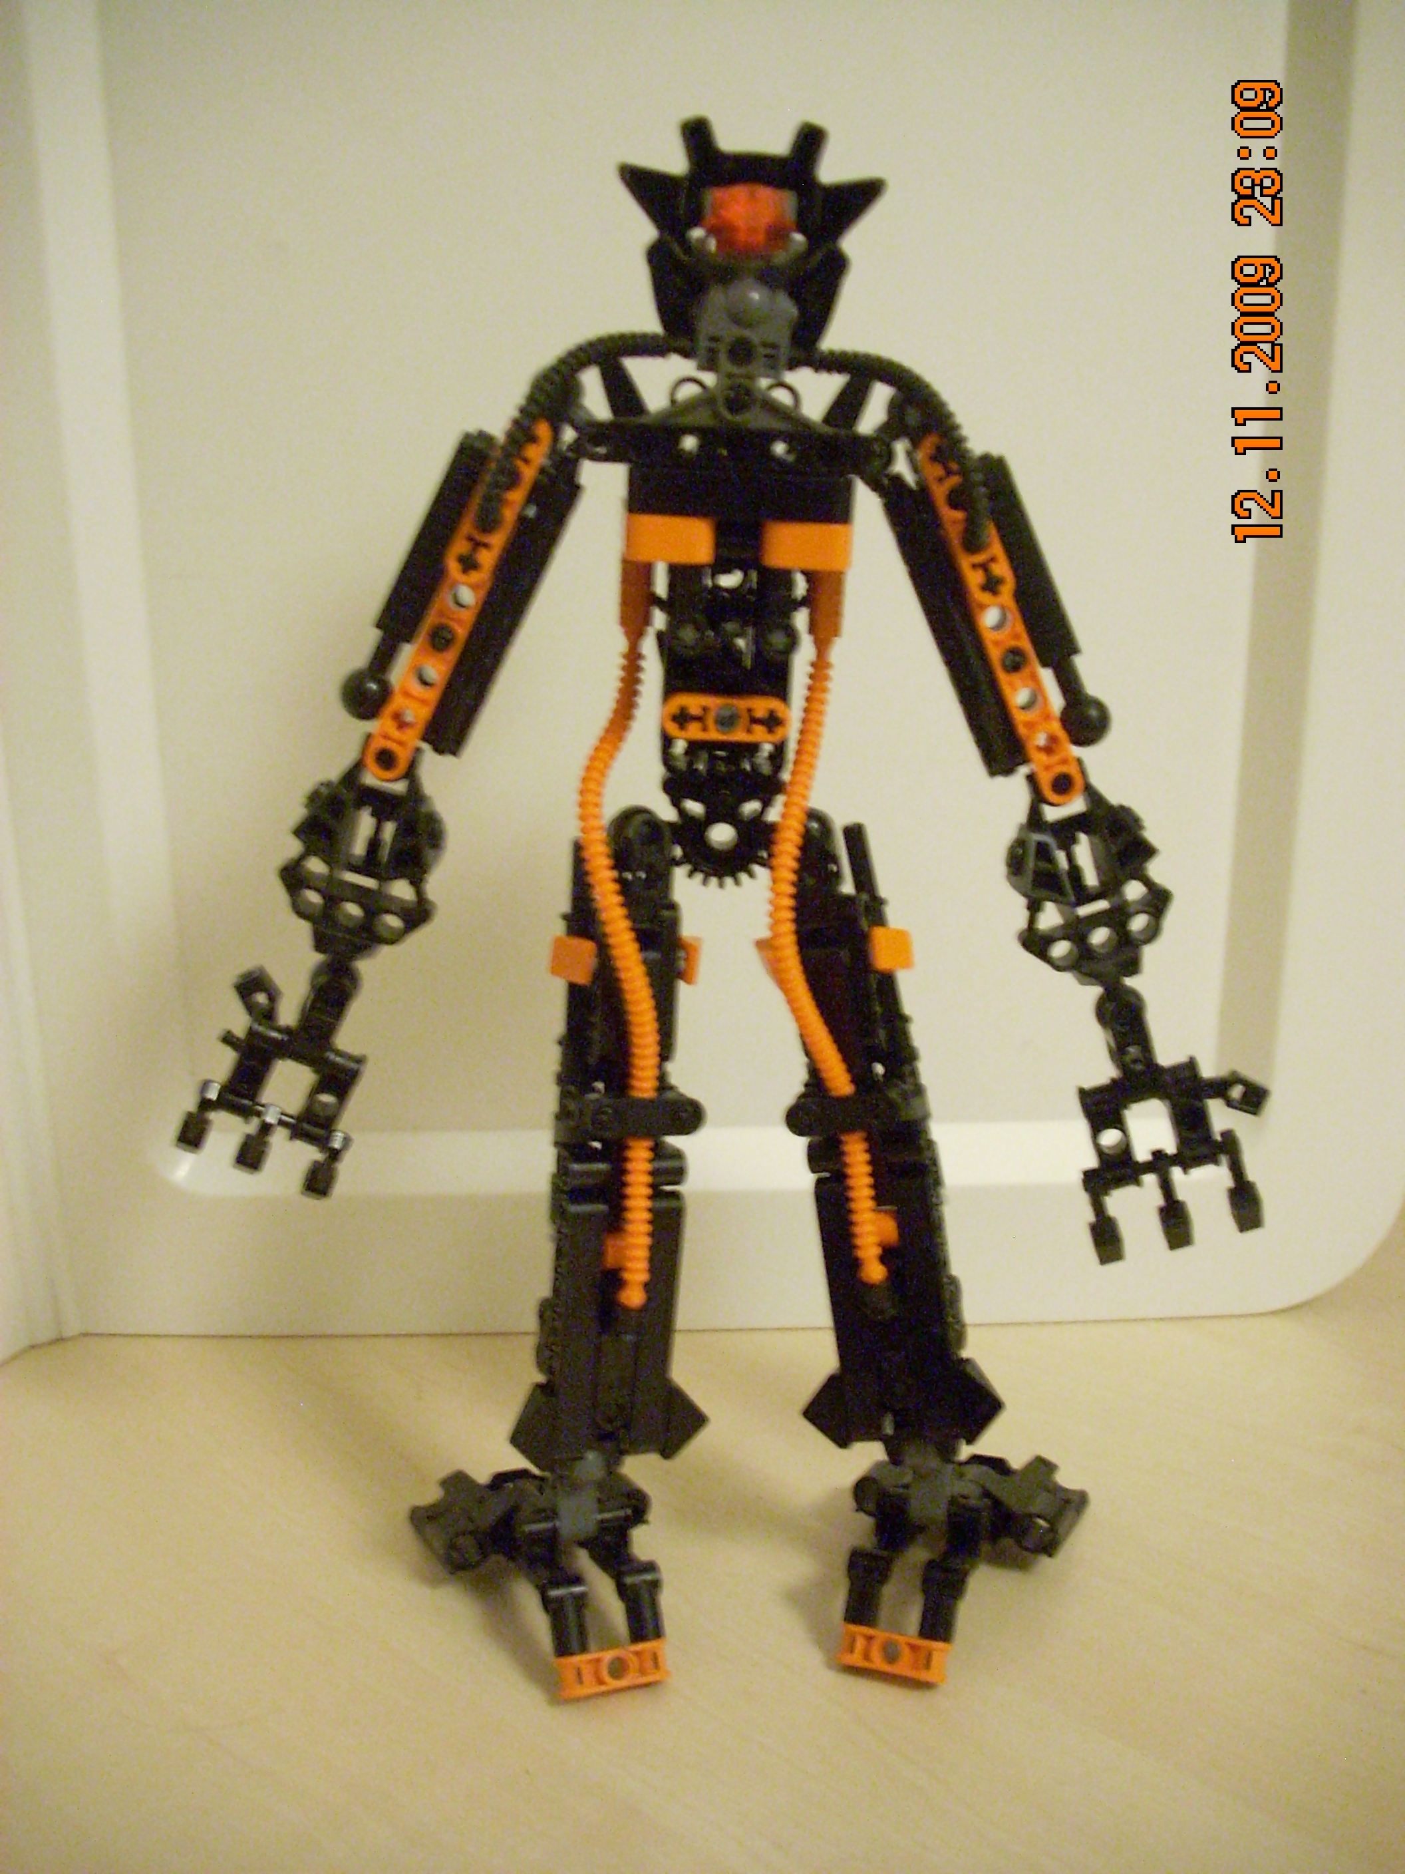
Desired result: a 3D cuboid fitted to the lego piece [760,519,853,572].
[{"bbox_3d":[0.019,-0.070,0.358,0.016,0.008,0.009,3,15,-1],"label":"lego piece"}]

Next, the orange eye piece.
[{"bbox_3d":[0.008,-0.125,0.350,0.016,0.013,0.012,3,15,-1],"label":"orange eye piece"}]

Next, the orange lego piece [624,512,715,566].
[{"bbox_3d":[-0.006,-0.070,0.354,0.016,0.008,0.009,-2,20,1],"label":"orange lego piece"}]

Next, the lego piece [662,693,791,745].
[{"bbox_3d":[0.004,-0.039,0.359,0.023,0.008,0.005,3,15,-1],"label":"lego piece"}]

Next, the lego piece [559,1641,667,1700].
[{"bbox_3d":[-0.019,0.159,0.434,0.024,0.008,0.008,-6,-12,-15],"label":"lego piece"}]

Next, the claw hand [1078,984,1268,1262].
[{"bbox_3d":[0.085,0.033,0.365,0.036,0.048,0.018,-13,12,3],"label":"claw hand"}]

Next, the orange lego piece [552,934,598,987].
[{"bbox_3d":[-0.024,0.004,0.371,0.008,0.008,0.010,8,15,-2],"label":"orange lego piece"}]

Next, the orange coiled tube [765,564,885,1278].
[{"bbox_3d":[0.023,0.000,0.375,0.019,0.136,0.018,-3,14,1],"label":"orange coiled tube"}]

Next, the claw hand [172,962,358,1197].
[{"bbox_3d":[-0.079,0.026,0.376,0.031,0.044,0.018,22,15,-5],"label":"claw hand"}]

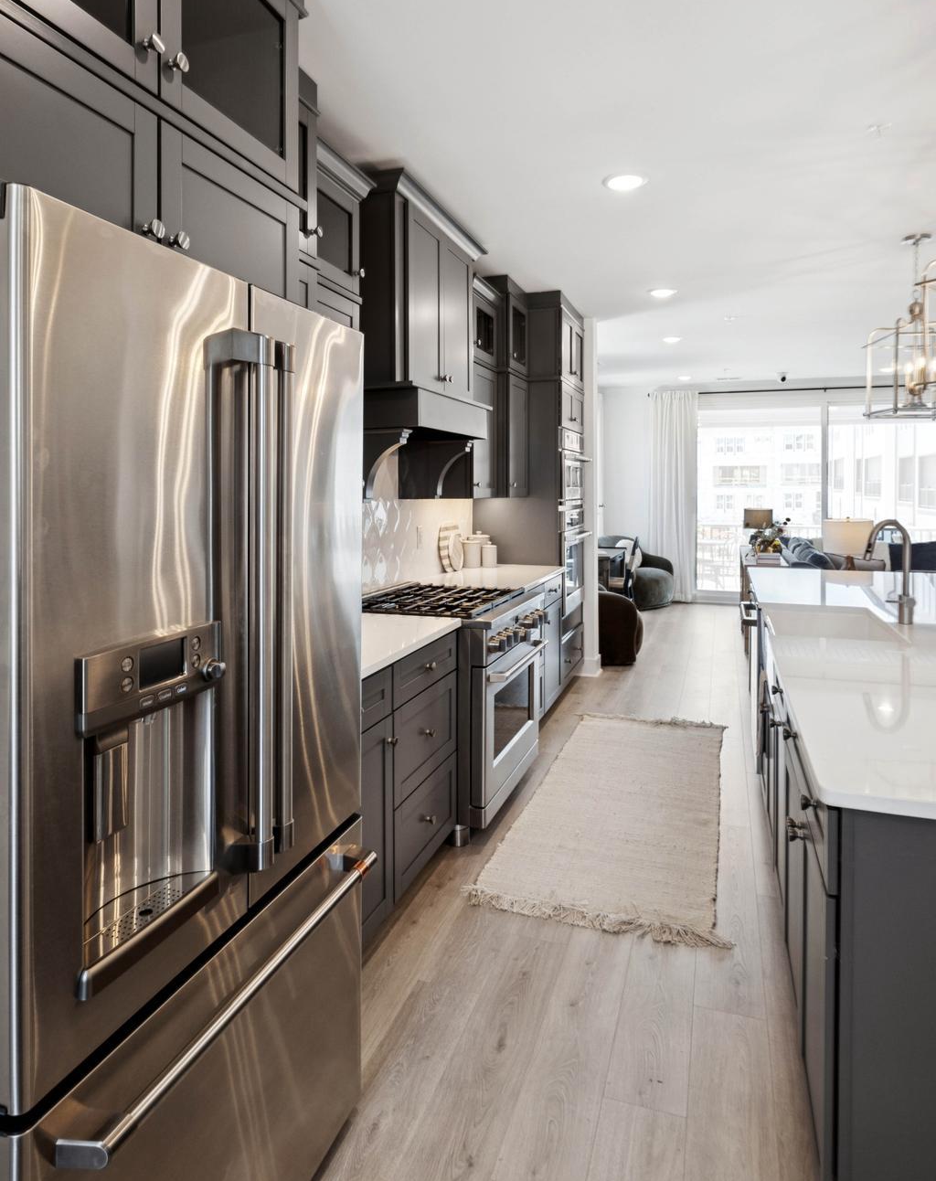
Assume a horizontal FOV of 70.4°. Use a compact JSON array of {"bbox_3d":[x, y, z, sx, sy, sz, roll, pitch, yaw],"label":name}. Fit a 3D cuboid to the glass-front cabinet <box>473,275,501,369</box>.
[{"bbox_3d":[-0.035,-1.518,3.850,0.335,0.435,0.405,2,7,19],"label":"glass-front cabinet"}]

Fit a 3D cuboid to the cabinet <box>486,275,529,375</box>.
[{"bbox_3d":[0.140,-1.646,4.233,0.390,0.570,0.420,2,7,19],"label":"cabinet"}]

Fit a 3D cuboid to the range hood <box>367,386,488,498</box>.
[{"bbox_3d":[-0.247,-0.680,3.202,0.400,0.508,0.982,2,7,19],"label":"range hood"}]

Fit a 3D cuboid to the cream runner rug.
[{"bbox_3d":[0.772,0.946,3.164,0.845,0.015,2.020,3,10,21],"label":"cream runner rug"}]

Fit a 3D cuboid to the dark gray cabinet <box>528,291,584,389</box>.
[{"bbox_3d":[0.461,-1.758,4.783,0.600,0.560,0.804,2,7,19],"label":"dark gray cabinet"}]

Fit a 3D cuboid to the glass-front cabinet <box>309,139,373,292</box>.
[{"bbox_3d":[-0.612,-1.277,2.334,0.335,0.430,0.409,2,7,19],"label":"glass-front cabinet"}]

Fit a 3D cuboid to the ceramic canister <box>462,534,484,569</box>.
[{"bbox_3d":[0.033,-0.234,4.290,0.128,0.190,0.128,2,7,19],"label":"ceramic canister"}]

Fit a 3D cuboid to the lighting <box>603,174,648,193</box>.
[{"bbox_3d":[0.666,-1.728,2.813,0.185,0.030,0.180,0,9,0],"label":"lighting"}]

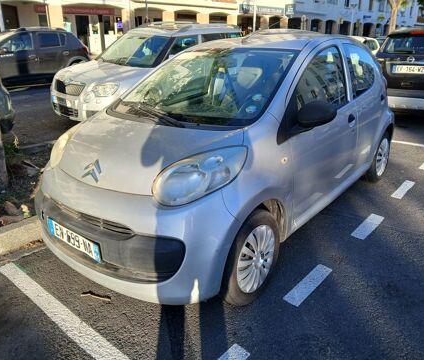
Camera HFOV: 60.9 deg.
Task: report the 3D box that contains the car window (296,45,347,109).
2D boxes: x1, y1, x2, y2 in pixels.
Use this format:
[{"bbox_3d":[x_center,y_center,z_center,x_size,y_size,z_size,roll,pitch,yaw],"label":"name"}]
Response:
[{"bbox_3d":[0.726,-0.680,2.468,0.050,0.480,0.920,-11,9,44],"label":"car window"}]

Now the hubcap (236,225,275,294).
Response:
[{"bbox_3d":[0.238,0.433,1.985,0.050,0.385,0.385,13,25,38],"label":"hubcap"}]

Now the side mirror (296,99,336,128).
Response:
[{"bbox_3d":[0.604,-0.377,2.080,0.210,0.140,0.110,13,25,38],"label":"side mirror"}]

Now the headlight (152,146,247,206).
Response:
[{"bbox_3d":[-0.055,-0.023,1.803,0.310,0.250,0.460,10,23,33],"label":"headlight"}]

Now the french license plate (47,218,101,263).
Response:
[{"bbox_3d":[-0.763,0.324,1.965,0.520,0.110,0.025,13,23,38],"label":"french license plate"}]

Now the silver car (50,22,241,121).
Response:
[{"bbox_3d":[-0.932,-2.023,6.927,1.790,1.690,4.220,12,24,35],"label":"silver car"}]

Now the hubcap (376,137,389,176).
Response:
[{"bbox_3d":[1.724,-0.226,3.668,0.050,0.385,0.385,13,25,38],"label":"hubcap"}]

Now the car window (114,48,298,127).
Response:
[{"bbox_3d":[-0.104,-0.674,2.492,1.280,0.110,1.000,13,50,38],"label":"car window"}]

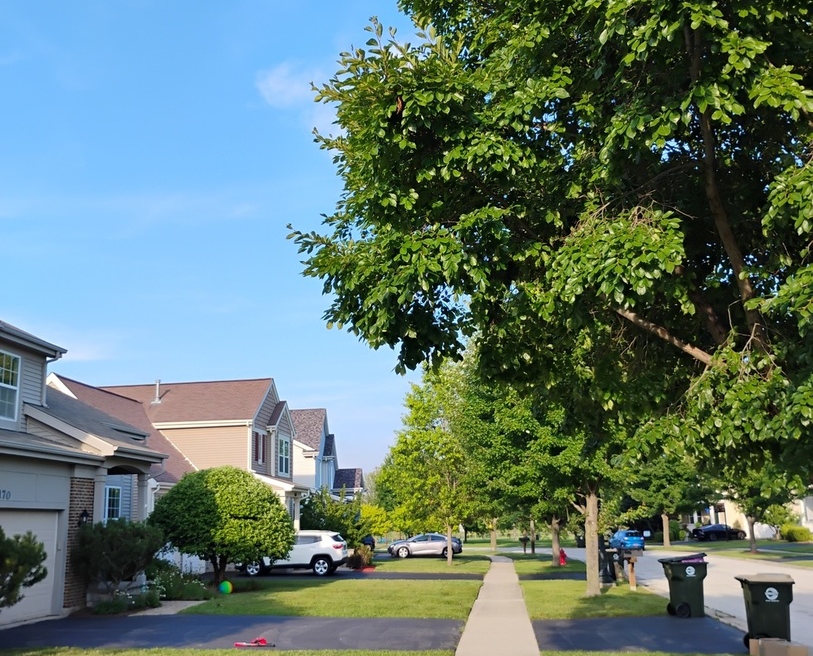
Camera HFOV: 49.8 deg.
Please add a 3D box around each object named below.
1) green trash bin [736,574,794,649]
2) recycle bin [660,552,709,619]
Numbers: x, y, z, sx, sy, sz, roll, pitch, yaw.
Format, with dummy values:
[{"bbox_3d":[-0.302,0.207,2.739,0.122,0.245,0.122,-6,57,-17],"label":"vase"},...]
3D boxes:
[{"bbox_3d":[5.043,4.006,12.356,0.720,1.030,0.630,-3,-13,8],"label":"green trash bin"},{"bbox_3d":[5.283,4.904,16.645,0.730,1.120,0.630,-2,-13,0],"label":"recycle bin"}]

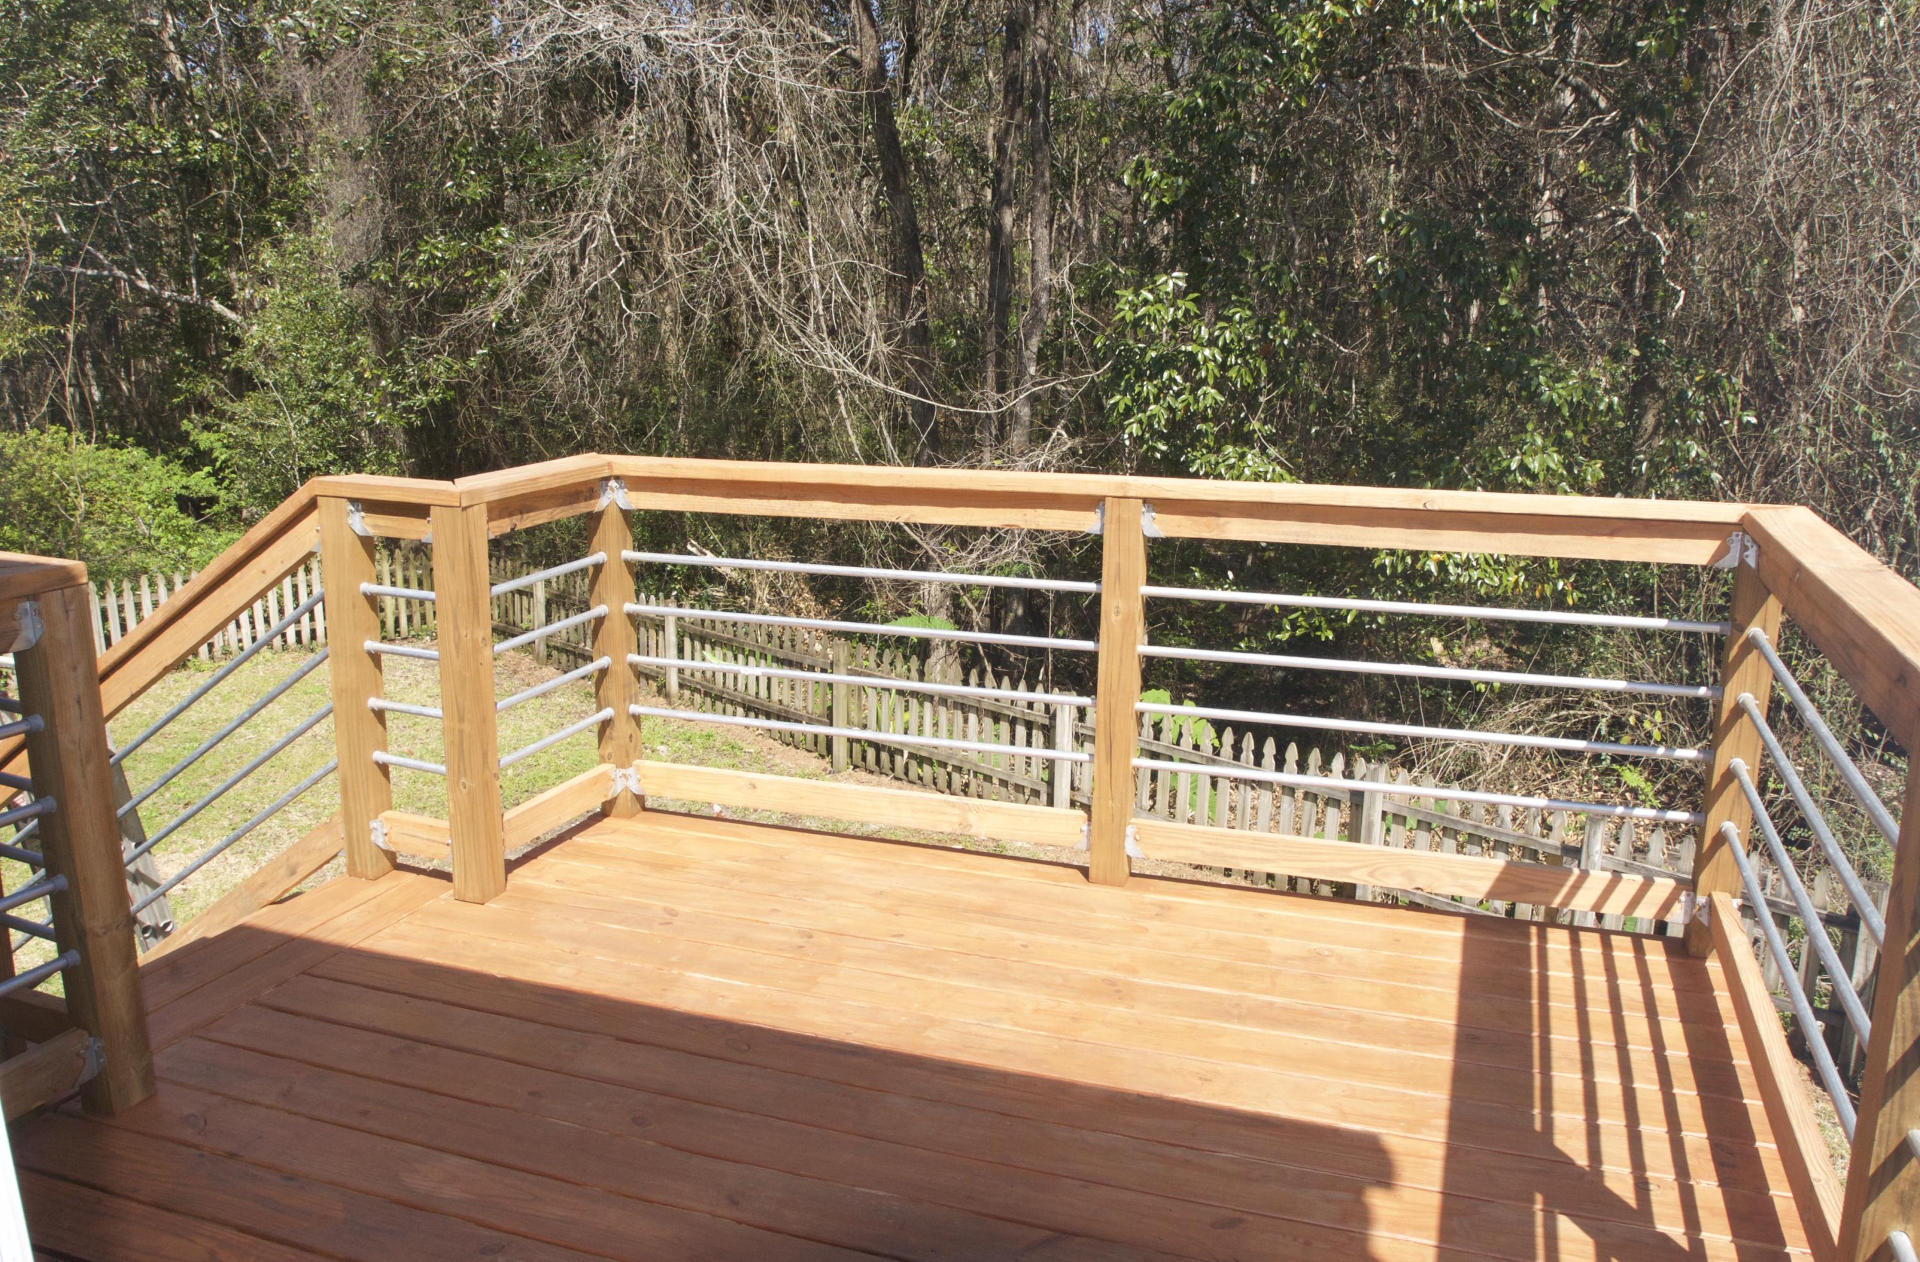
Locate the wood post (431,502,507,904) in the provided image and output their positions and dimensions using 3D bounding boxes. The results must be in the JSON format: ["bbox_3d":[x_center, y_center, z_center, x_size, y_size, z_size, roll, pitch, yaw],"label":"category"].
[{"bbox_3d":[-1.200,0.185,3.264,0.088,1.000,0.088,4,13,15],"label":"wood post"}]

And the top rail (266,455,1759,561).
[{"bbox_3d":[0.085,-0.251,3.108,3.355,0.130,0.779,4,13,17],"label":"top rail"}]

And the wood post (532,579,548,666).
[{"bbox_3d":[-3.942,-0.141,12.500,0.090,0.970,0.090,4,13,17],"label":"wood post"}]

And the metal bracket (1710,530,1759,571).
[{"bbox_3d":[1.689,-0.176,2.905,0.085,0.080,0.055,4,13,17],"label":"metal bracket"}]

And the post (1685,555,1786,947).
[{"bbox_3d":[1.747,0.258,3.010,0.088,1.000,0.088,4,13,17],"label":"post"}]

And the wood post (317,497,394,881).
[{"bbox_3d":[-1.541,0.155,3.402,0.088,1.000,0.088,5,13,19],"label":"wood post"}]

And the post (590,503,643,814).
[{"bbox_3d":[-0.996,0.049,3.856,0.088,1.000,0.088,4,13,17],"label":"post"}]

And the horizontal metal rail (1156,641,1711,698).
[{"bbox_3d":[1.077,0.093,3.187,1.350,0.025,0.025,4,13,17],"label":"horizontal metal rail"}]

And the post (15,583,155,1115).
[{"bbox_3d":[-1.526,0.391,2.333,0.088,0.972,0.088,5,13,21],"label":"post"}]

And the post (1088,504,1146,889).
[{"bbox_3d":[0.405,0.163,3.426,0.088,1.000,0.088,4,13,17],"label":"post"}]

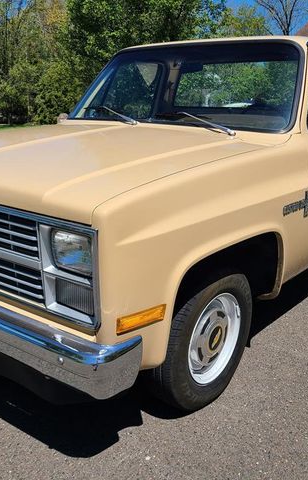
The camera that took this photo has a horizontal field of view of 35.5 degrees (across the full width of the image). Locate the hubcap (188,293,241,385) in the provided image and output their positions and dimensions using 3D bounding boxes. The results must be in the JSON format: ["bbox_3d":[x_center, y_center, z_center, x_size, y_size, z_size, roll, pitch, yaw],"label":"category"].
[{"bbox_3d":[0.254,0.435,2.159,0.080,0.420,0.420,14,21,38],"label":"hubcap"}]

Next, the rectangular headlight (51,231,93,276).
[{"bbox_3d":[-0.256,0.039,1.600,0.200,0.143,0.065,14,21,38],"label":"rectangular headlight"}]

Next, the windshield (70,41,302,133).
[{"bbox_3d":[0.143,-0.965,3.055,1.620,0.570,0.130,14,-15,38],"label":"windshield"}]

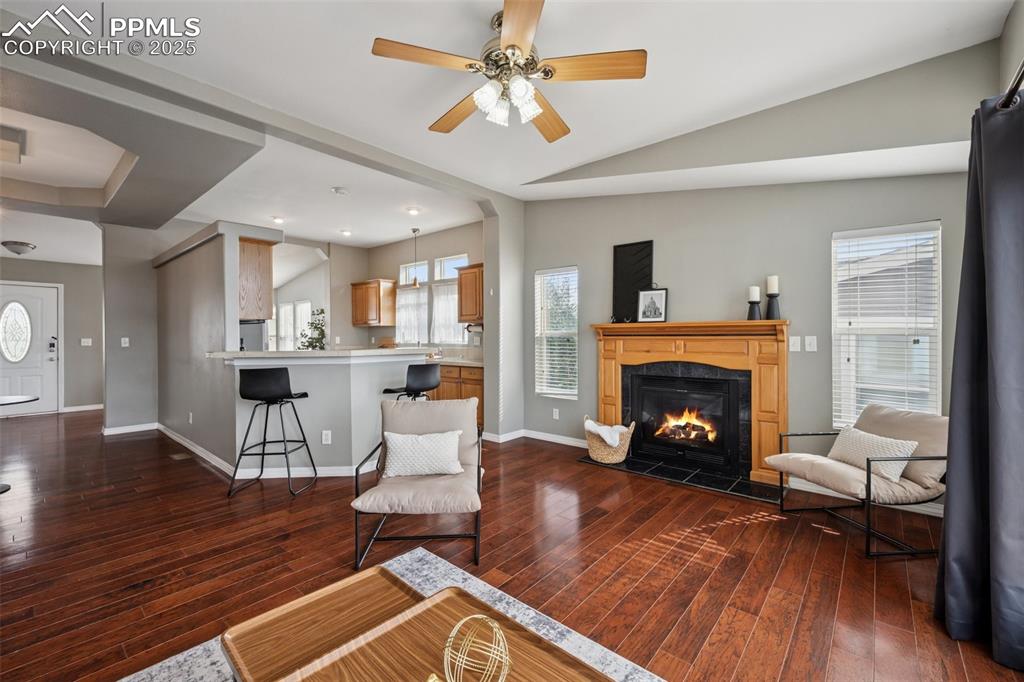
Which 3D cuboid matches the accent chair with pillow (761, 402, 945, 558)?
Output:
[{"bbox_3d":[2.215,0.794,2.685,0.797,0.778,0.637,0,1,-9],"label":"accent chair with pillow"}]

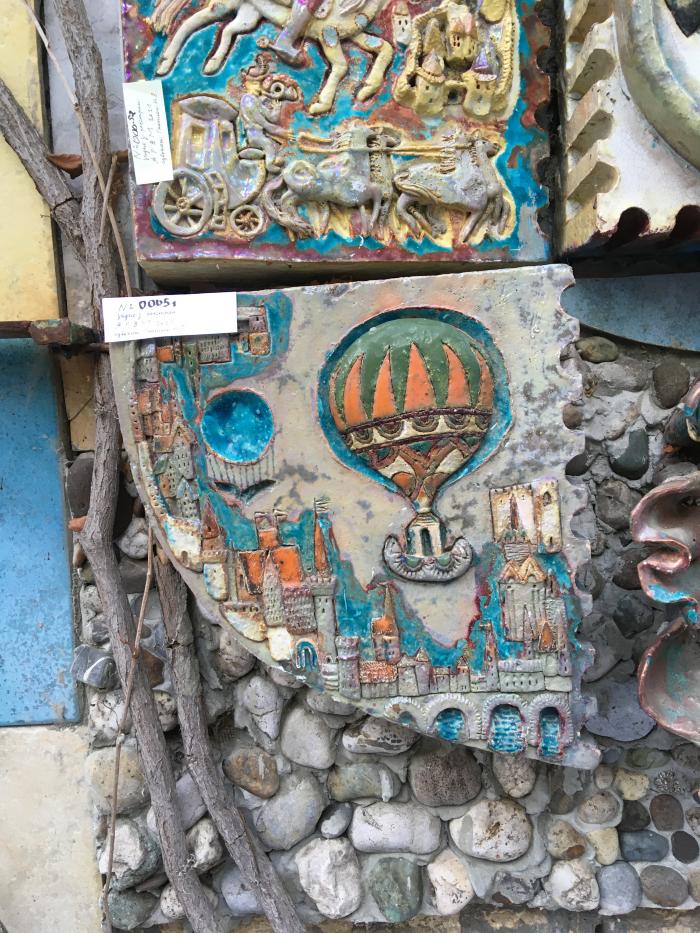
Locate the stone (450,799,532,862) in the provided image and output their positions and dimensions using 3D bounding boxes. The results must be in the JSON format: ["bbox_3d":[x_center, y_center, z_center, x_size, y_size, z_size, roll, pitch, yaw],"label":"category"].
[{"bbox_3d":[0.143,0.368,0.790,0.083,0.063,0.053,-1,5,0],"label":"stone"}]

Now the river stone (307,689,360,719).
[{"bbox_3d":[-0.018,0.256,0.863,0.058,0.046,0.037,-2,5,0],"label":"river stone"}]

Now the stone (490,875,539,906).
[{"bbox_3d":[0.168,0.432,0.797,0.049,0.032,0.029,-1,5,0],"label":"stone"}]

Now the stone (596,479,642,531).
[{"bbox_3d":[0.292,0.042,0.844,0.048,0.056,0.033,-2,5,0],"label":"stone"}]

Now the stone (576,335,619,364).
[{"bbox_3d":[0.242,-0.115,0.765,0.041,0.026,0.025,-2,8,2],"label":"stone"}]

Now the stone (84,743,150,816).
[{"bbox_3d":[-0.248,0.336,0.840,0.068,0.078,0.052,-2,8,2],"label":"stone"}]

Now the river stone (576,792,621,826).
[{"bbox_3d":[0.251,0.346,0.788,0.044,0.033,0.028,-1,5,0],"label":"river stone"}]

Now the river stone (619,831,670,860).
[{"bbox_3d":[0.314,0.404,0.832,0.052,0.033,0.031,-2,8,2],"label":"river stone"}]

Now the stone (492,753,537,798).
[{"bbox_3d":[0.165,0.306,0.784,0.047,0.053,0.036,-1,5,0],"label":"stone"}]

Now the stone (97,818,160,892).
[{"bbox_3d":[-0.243,0.429,0.864,0.068,0.080,0.051,-2,5,0],"label":"stone"}]

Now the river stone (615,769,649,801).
[{"bbox_3d":[0.283,0.320,0.786,0.034,0.031,0.024,-1,5,0],"label":"river stone"}]

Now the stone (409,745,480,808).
[{"bbox_3d":[0.101,0.325,0.828,0.077,0.069,0.051,-2,8,2],"label":"stone"}]

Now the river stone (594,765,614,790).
[{"bbox_3d":[0.268,0.327,0.823,0.021,0.028,0.018,-2,8,2],"label":"river stone"}]

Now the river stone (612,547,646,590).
[{"bbox_3d":[0.286,0.103,0.793,0.040,0.044,0.030,-2,8,2],"label":"river stone"}]

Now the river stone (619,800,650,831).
[{"bbox_3d":[0.312,0.385,0.861,0.037,0.036,0.029,-2,5,0],"label":"river stone"}]

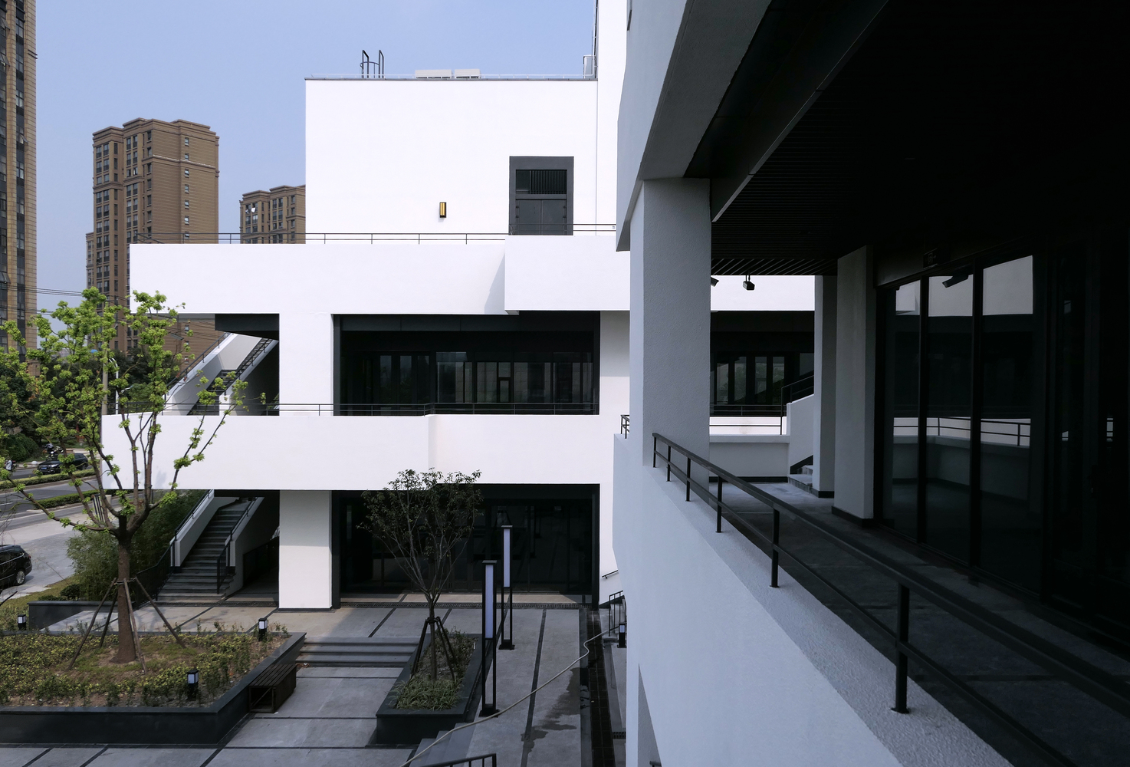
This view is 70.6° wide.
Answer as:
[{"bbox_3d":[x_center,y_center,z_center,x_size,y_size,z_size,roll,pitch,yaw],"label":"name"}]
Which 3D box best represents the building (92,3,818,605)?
[{"bbox_3d":[-2.300,-2.900,31.300,23.500,20.300,14.000,0,0,1],"label":"building"}]

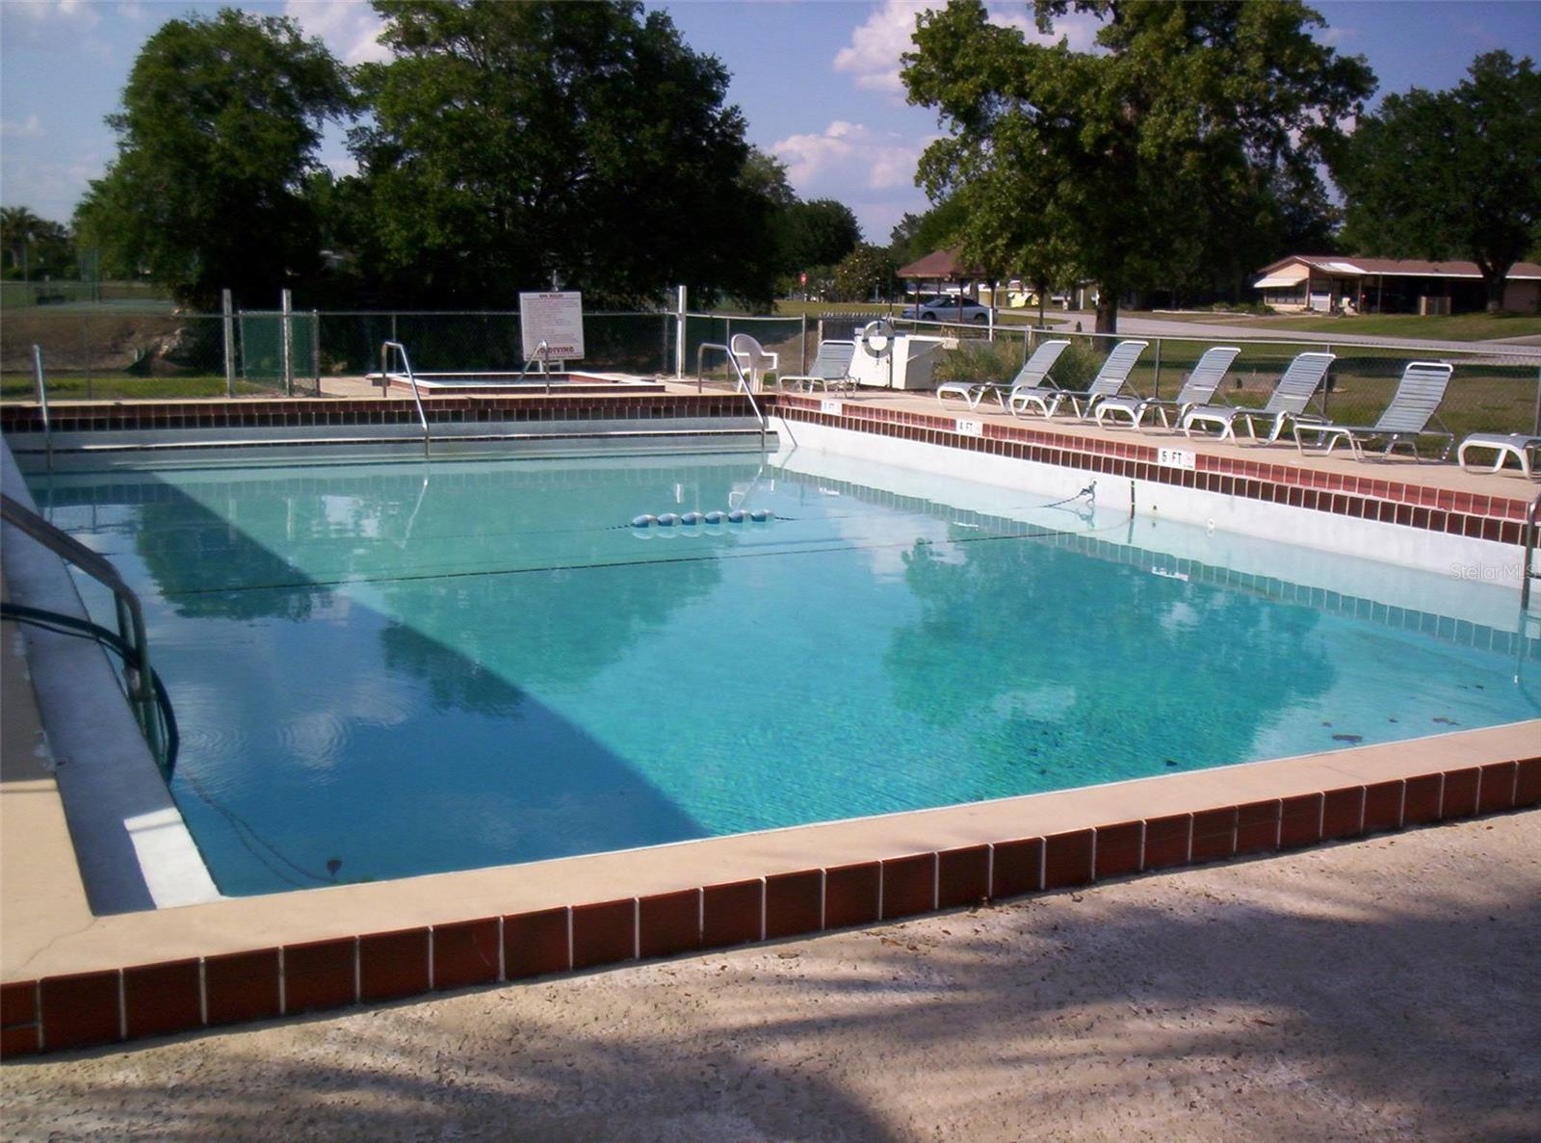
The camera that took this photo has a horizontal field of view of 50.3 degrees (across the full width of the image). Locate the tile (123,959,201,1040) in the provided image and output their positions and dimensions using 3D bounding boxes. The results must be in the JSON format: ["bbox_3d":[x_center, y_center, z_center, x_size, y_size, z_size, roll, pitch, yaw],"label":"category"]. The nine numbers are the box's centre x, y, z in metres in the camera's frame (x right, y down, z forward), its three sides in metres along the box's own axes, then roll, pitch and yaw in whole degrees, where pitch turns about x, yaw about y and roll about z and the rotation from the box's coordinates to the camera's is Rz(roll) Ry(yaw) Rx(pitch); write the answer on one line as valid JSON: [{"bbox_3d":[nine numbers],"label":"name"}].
[{"bbox_3d":[-1.222,0.855,3.302,0.150,0.146,0.018,-3,10,-25],"label":"tile"}]

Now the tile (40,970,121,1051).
[{"bbox_3d":[-1.312,0.831,3.125,0.149,0.144,0.020,-3,10,-26],"label":"tile"}]

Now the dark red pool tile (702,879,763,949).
[{"bbox_3d":[-0.093,0.807,3.883,0.151,0.146,0.020,-4,11,-25],"label":"dark red pool tile"}]

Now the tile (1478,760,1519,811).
[{"bbox_3d":[2.179,0.647,4.935,0.150,0.146,0.018,-3,10,-25],"label":"tile"}]

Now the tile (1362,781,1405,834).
[{"bbox_3d":[1.773,0.683,4.768,0.151,0.146,0.020,-4,11,-25],"label":"tile"}]

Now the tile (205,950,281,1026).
[{"bbox_3d":[-1.096,0.860,3.407,0.151,0.146,0.020,-4,11,-25],"label":"tile"}]

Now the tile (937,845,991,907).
[{"bbox_3d":[0.480,0.761,4.108,0.150,0.146,0.018,-3,10,-25],"label":"tile"}]

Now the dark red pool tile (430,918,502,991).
[{"bbox_3d":[-0.640,0.800,3.445,0.149,0.144,0.020,-3,10,-26],"label":"dark red pool tile"}]

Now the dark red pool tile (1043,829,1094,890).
[{"bbox_3d":[0.767,0.741,4.244,0.150,0.146,0.018,-3,10,-25],"label":"dark red pool tile"}]

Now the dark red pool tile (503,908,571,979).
[{"bbox_3d":[-0.520,0.822,3.632,0.150,0.146,0.018,-3,10,-25],"label":"dark red pool tile"}]

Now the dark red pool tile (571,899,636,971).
[{"bbox_3d":[-0.378,0.815,3.700,0.150,0.146,0.018,-3,10,-25],"label":"dark red pool tile"}]

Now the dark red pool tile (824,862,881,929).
[{"bbox_3d":[0.188,0.755,3.842,0.149,0.144,0.020,-3,10,-26],"label":"dark red pool tile"}]

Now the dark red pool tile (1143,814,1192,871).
[{"bbox_3d":[1.020,0.697,4.243,0.149,0.144,0.020,-3,10,-26],"label":"dark red pool tile"}]

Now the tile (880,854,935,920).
[{"bbox_3d":[0.341,0.781,4.088,0.151,0.146,0.020,-4,11,-25],"label":"tile"}]

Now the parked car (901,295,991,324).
[{"bbox_3d":[8.775,-12.737,80.000,4.650,1.370,1.760,-1,10,-12],"label":"parked car"}]

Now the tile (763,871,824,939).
[{"bbox_3d":[0.052,0.798,3.951,0.151,0.146,0.020,-4,11,-25],"label":"tile"}]

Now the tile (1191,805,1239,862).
[{"bbox_3d":[1.196,0.709,4.449,0.150,0.146,0.018,-3,10,-25],"label":"tile"}]

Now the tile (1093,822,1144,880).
[{"bbox_3d":[0.911,0.730,4.312,0.150,0.146,0.018,-3,10,-25],"label":"tile"}]

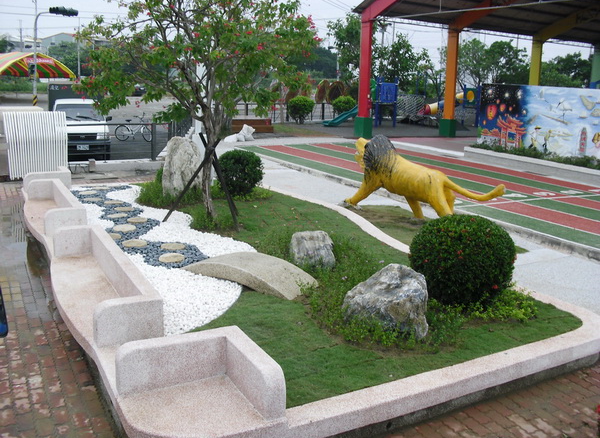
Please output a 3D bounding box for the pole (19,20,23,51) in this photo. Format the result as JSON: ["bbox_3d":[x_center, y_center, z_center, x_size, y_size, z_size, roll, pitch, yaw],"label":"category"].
[{"bbox_3d":[-38.219,-22.620,85.986,0.300,9.061,0.300,2,13,0],"label":"pole"}]

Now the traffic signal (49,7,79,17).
[{"bbox_3d":[-11.749,-10.308,31.000,1.400,0.400,0.400,-5,14,-28],"label":"traffic signal"}]

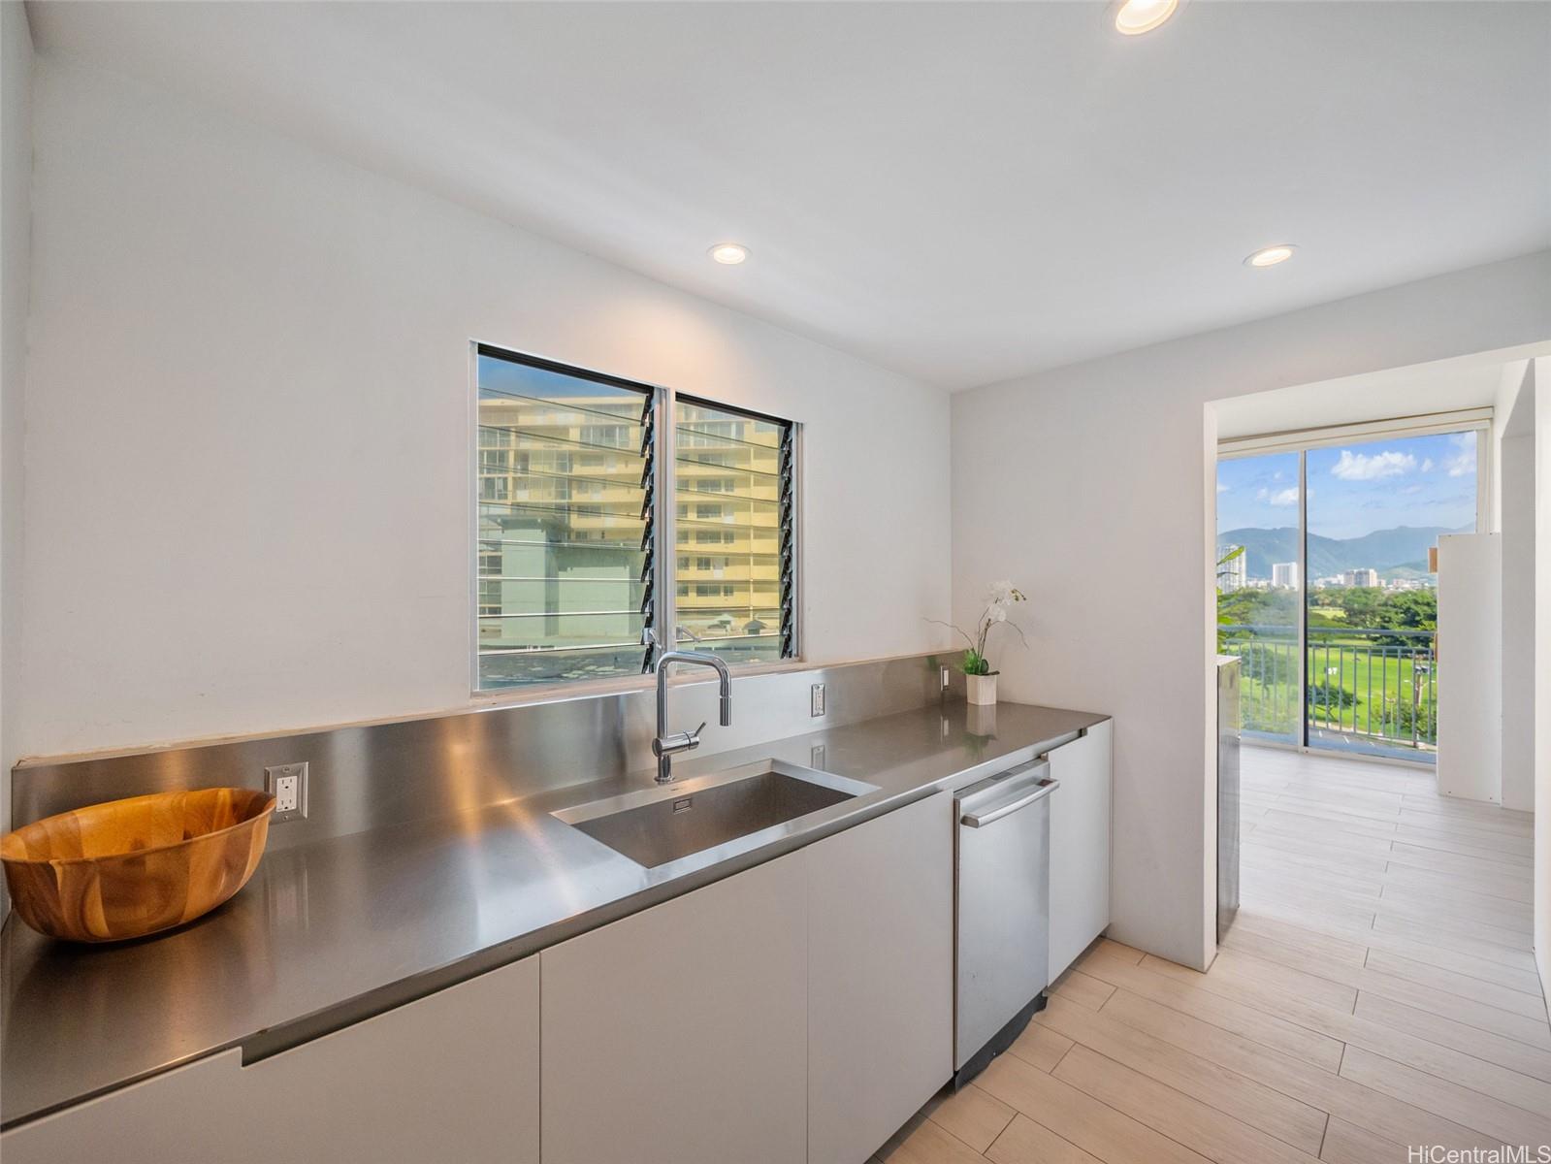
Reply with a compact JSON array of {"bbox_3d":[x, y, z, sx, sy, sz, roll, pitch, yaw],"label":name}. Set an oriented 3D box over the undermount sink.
[{"bbox_3d":[-0.124,0.659,1.578,0.716,0.220,0.408,1,0,-42],"label":"undermount sink"}]

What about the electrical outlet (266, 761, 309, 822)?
[{"bbox_3d":[-1.010,0.440,1.300,0.069,0.117,0.014,1,0,-42],"label":"electrical outlet"}]

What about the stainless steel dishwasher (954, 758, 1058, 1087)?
[{"bbox_3d":[0.562,1.039,2.205,0.597,0.859,0.624,1,0,-42],"label":"stainless steel dishwasher"}]

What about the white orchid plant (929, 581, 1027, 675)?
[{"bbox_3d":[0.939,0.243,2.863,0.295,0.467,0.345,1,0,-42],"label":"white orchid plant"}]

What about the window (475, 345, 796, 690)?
[{"bbox_3d":[-0.370,-0.161,2.055,1.200,0.904,0.095,1,0,-42],"label":"window"}]

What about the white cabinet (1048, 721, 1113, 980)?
[{"bbox_3d":[0.976,1.000,2.626,0.572,0.880,0.605,1,0,-42],"label":"white cabinet"}]

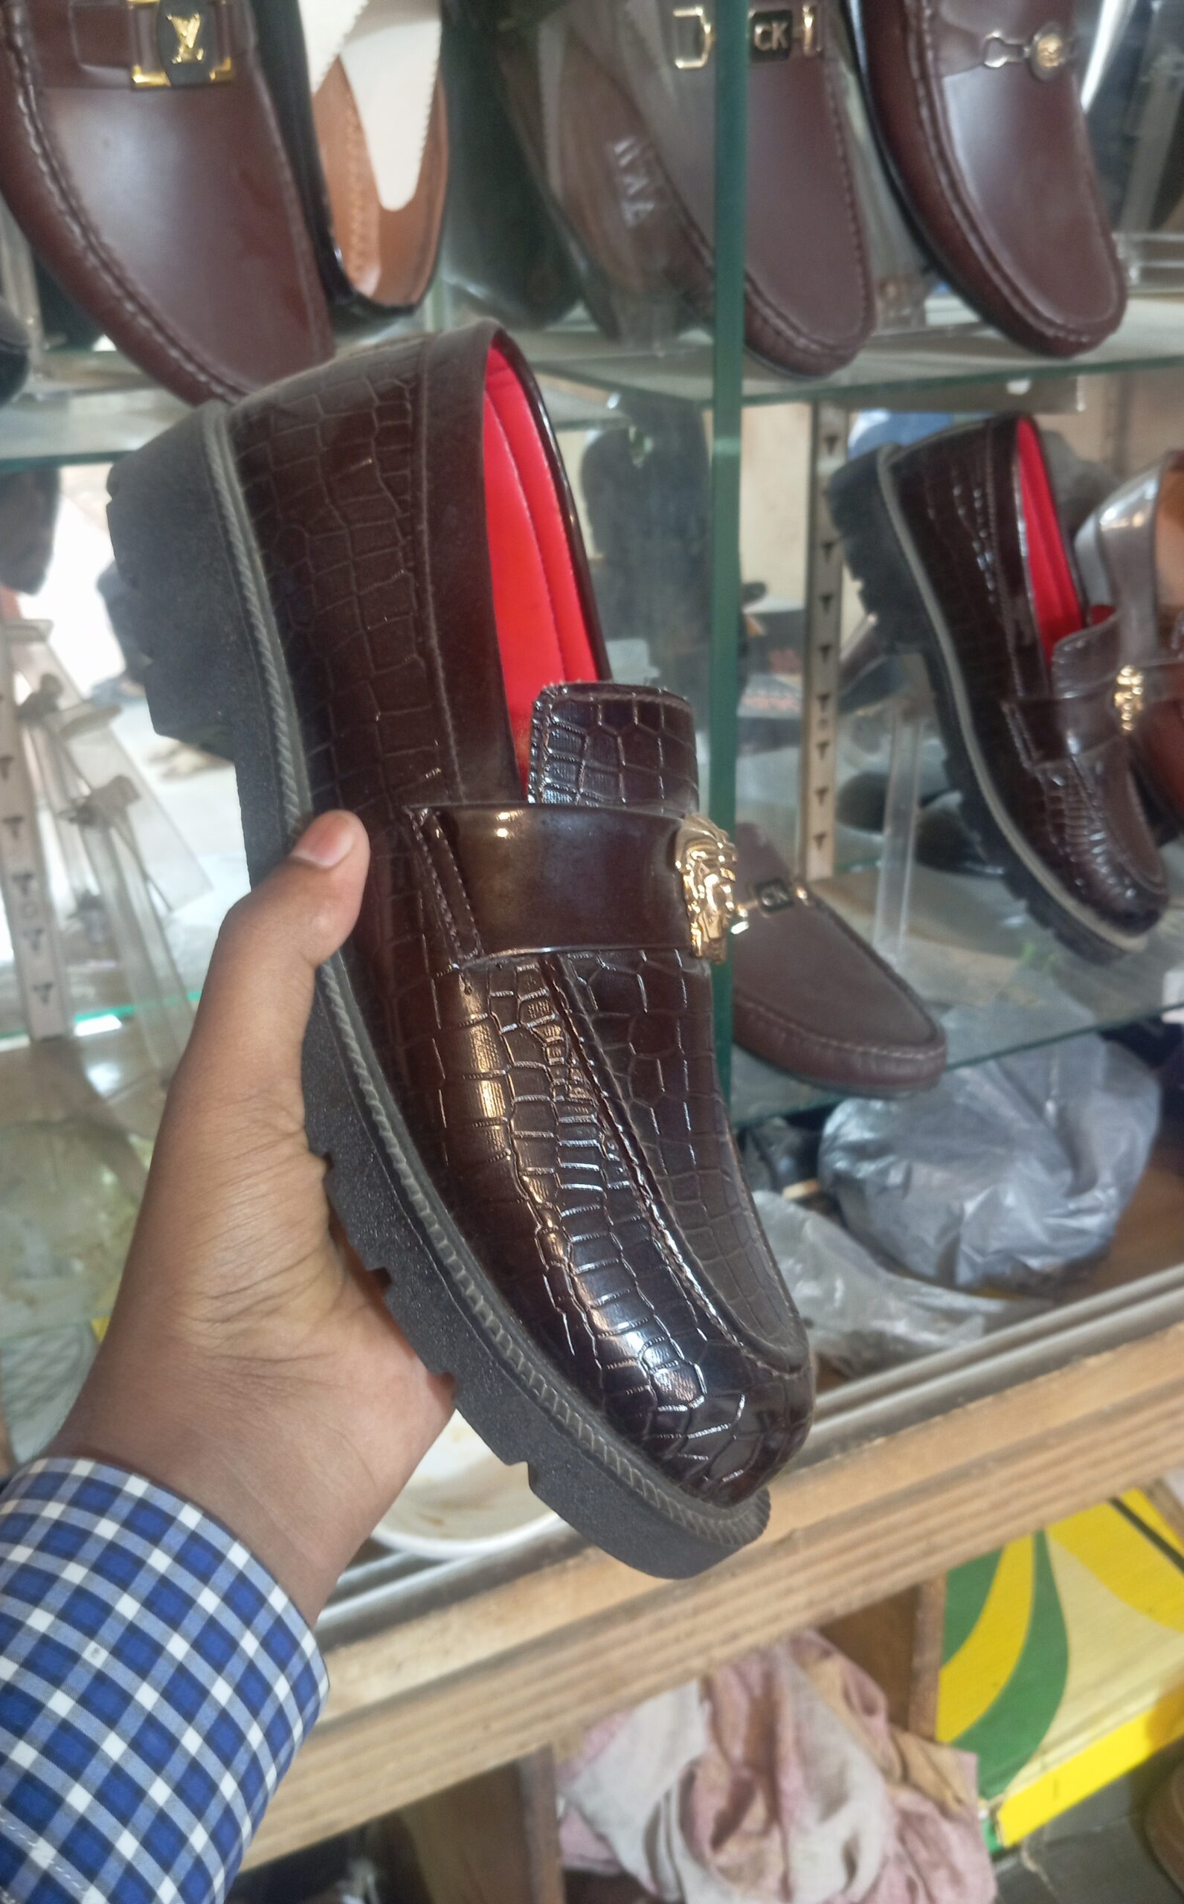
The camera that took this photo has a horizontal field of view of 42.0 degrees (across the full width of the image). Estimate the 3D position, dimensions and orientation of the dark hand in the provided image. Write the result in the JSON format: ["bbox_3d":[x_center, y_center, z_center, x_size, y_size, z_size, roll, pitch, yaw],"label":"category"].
[{"bbox_3d":[-0.075,0.059,0.346,0.095,0.175,0.100,17,-10,-27],"label":"dark hand"}]

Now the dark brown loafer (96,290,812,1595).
[{"bbox_3d":[-0.014,-0.013,0.360,0.108,0.300,0.106,-30,-15,13],"label":"dark brown loafer"}]

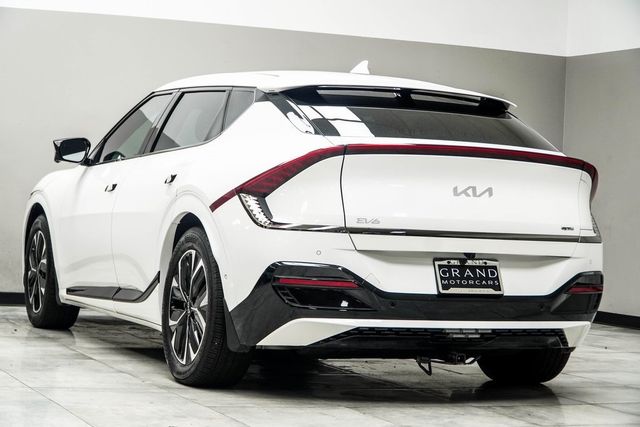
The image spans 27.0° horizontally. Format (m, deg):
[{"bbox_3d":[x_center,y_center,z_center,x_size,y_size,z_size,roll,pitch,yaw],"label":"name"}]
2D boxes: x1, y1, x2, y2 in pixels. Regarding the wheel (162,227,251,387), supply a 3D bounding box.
[{"bbox_3d":[-0.502,0.425,6.106,0.245,0.735,0.735,2,0,-25],"label":"wheel"}]

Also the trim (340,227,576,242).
[{"bbox_3d":[0.641,0.090,5.651,1.175,0.037,0.075,2,0,-25],"label":"trim"}]

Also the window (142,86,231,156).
[{"bbox_3d":[-0.626,-0.475,6.671,0.080,0.411,1.050,33,-13,-23],"label":"window"}]

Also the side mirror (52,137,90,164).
[{"bbox_3d":[-1.463,-0.363,7.891,0.220,0.155,0.170,2,0,-25],"label":"side mirror"}]

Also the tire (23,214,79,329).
[{"bbox_3d":[-1.744,0.385,8.727,0.245,0.735,0.735,2,0,-25],"label":"tire"}]

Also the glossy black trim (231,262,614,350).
[{"bbox_3d":[0.536,0.421,5.836,1.850,0.395,0.500,2,0,-25],"label":"glossy black trim"}]

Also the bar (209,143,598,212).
[{"bbox_3d":[0.514,-0.130,5.931,1.850,0.325,0.695,2,0,-25],"label":"bar"}]

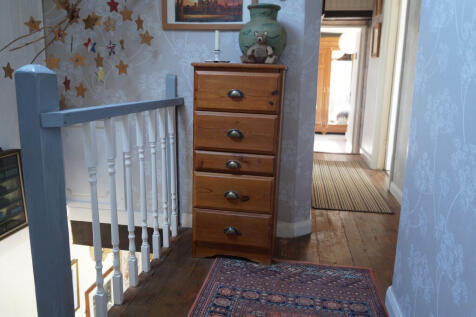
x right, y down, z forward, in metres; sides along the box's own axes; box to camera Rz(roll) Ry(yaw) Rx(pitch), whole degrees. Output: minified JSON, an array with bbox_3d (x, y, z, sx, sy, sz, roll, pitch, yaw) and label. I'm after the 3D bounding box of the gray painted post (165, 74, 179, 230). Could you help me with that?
[{"bbox_3d":[-0.452,-0.025,2.484,0.066,1.084,0.045,3,11,10],"label":"gray painted post"}]

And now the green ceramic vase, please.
[{"bbox_3d":[0.145,-0.710,2.097,0.279,0.339,0.279,3,11,8],"label":"green ceramic vase"}]

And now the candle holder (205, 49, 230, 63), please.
[{"bbox_3d":[-0.121,-0.586,2.075,0.148,0.088,0.148,3,11,8],"label":"candle holder"}]

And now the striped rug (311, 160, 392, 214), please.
[{"bbox_3d":[1.178,0.230,4.152,0.700,0.010,2.321,3,11,10],"label":"striped rug"}]

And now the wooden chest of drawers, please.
[{"bbox_3d":[0.012,0.017,2.197,0.513,1.134,0.425,4,12,8],"label":"wooden chest of drawers"}]

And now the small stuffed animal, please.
[{"bbox_3d":[0.119,-0.597,1.937,0.197,0.181,0.145,3,11,8],"label":"small stuffed animal"}]

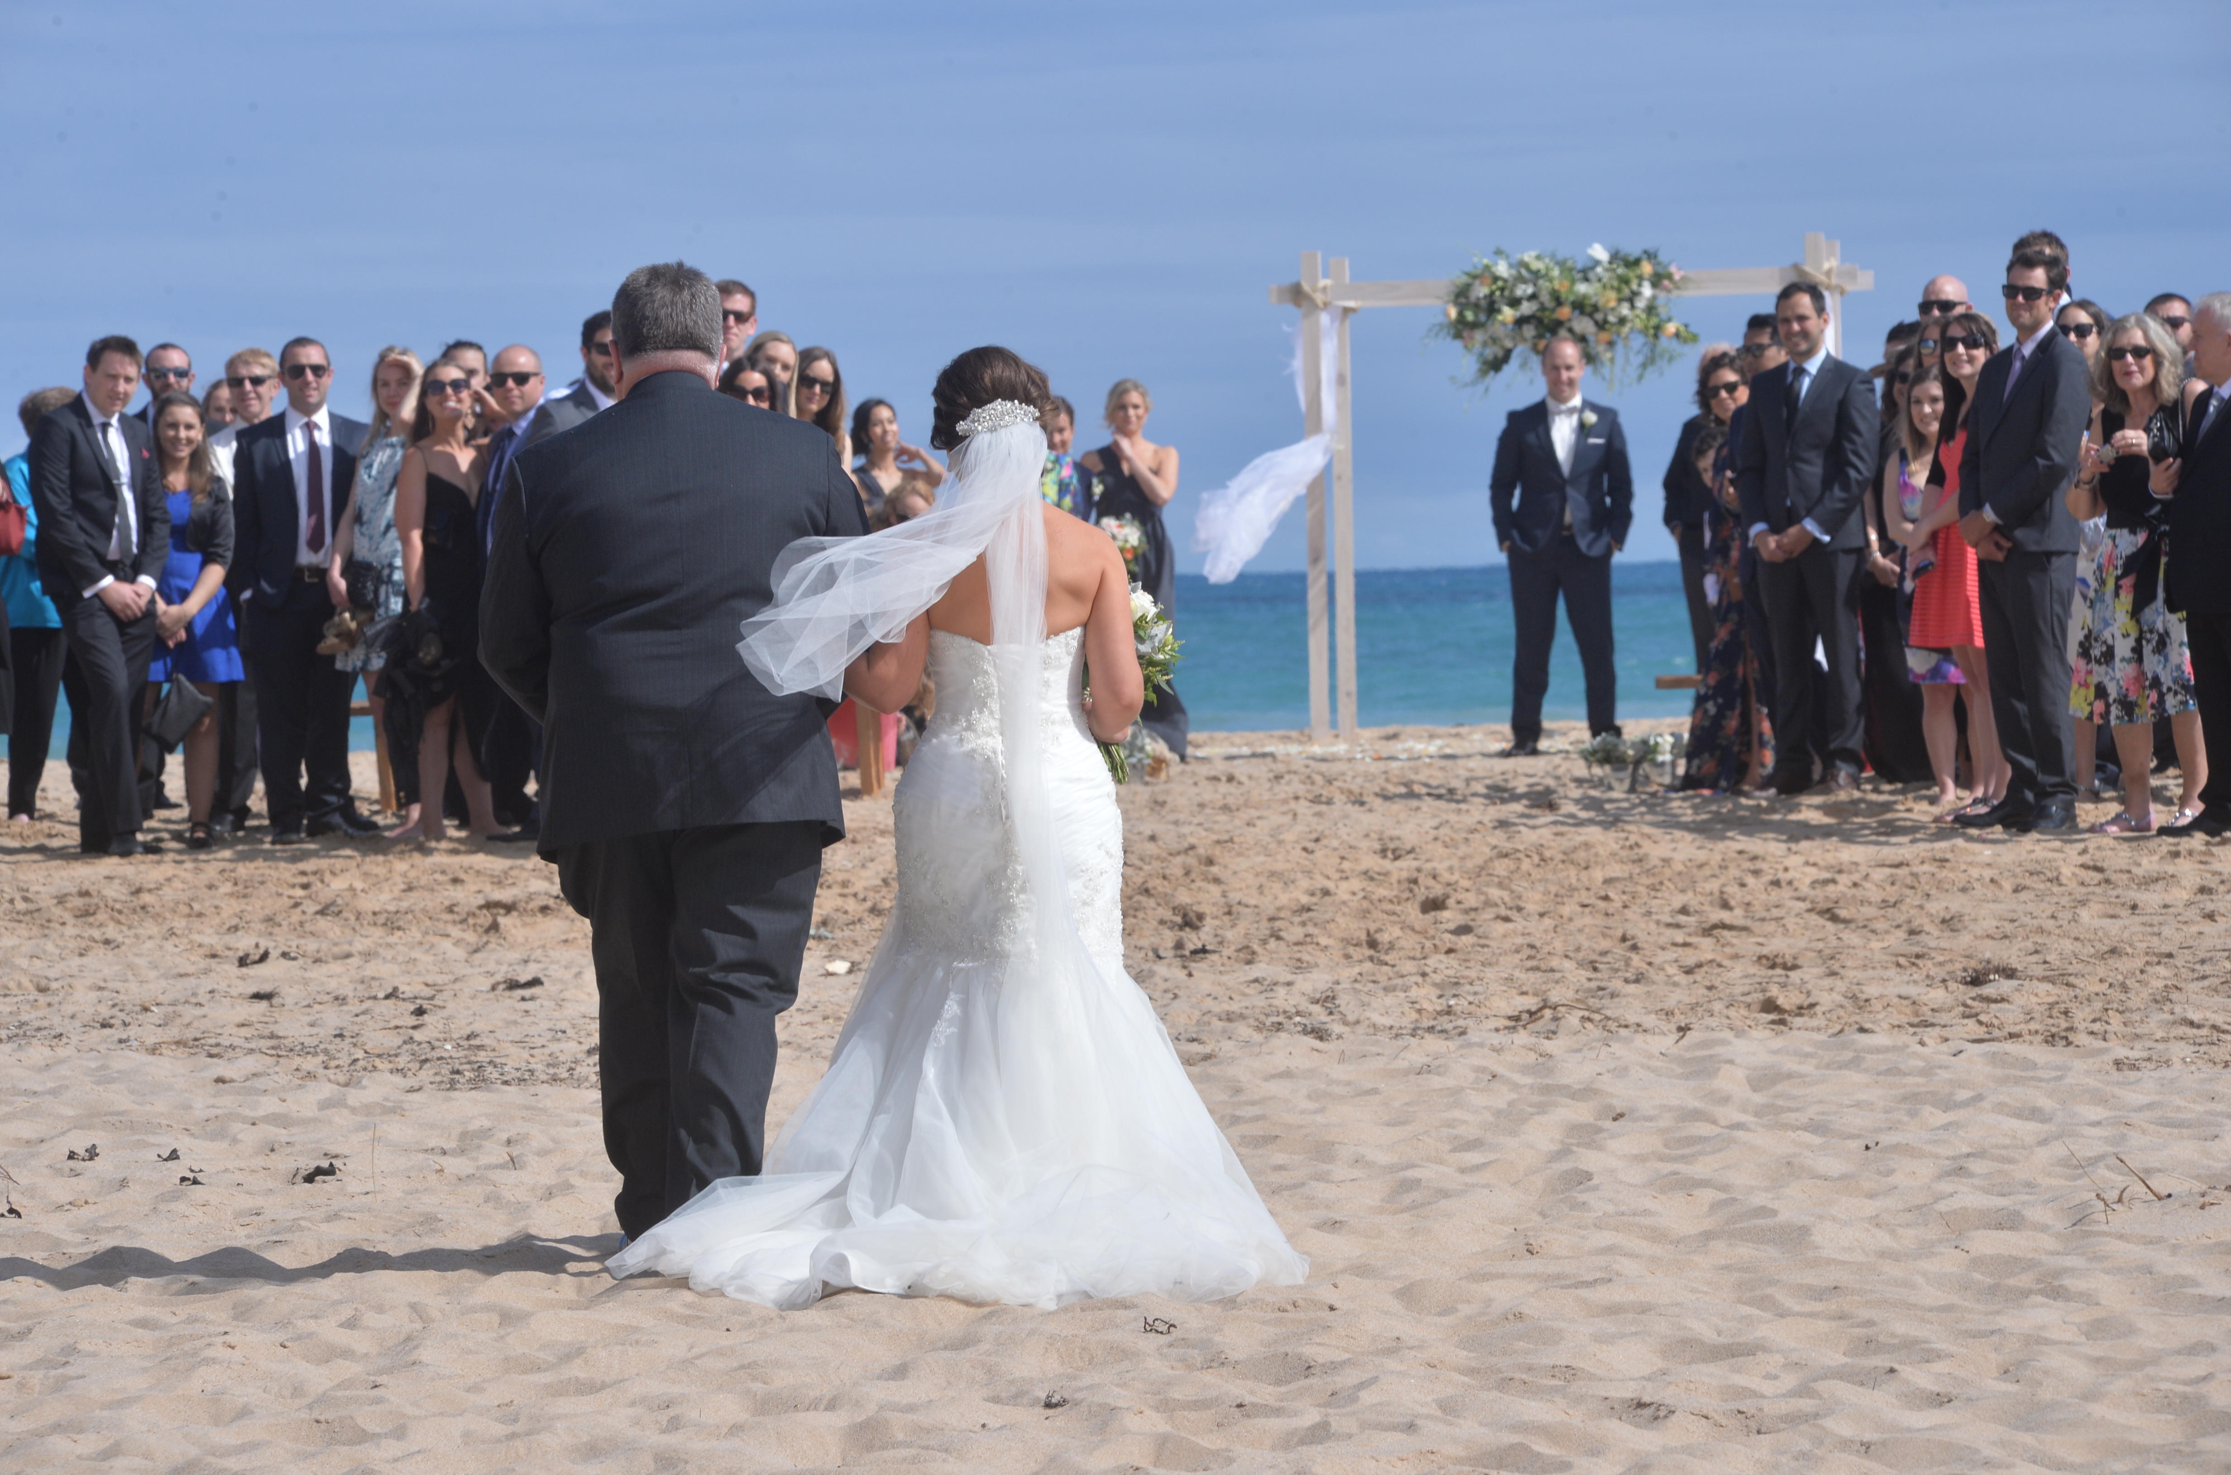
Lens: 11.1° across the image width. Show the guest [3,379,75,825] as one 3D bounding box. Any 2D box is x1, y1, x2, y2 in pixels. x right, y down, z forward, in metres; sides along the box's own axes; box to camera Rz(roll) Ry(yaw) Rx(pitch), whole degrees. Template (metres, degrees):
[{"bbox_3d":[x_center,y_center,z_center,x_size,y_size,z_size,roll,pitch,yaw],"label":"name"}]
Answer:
[{"bbox_3d":[-4.180,-0.518,44.500,0.440,1.670,0.330,-1,1,23],"label":"guest"}]

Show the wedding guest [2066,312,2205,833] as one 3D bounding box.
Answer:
[{"bbox_3d":[3.281,-0.530,36.900,0.460,1.670,0.370,-1,1,22],"label":"wedding guest"}]

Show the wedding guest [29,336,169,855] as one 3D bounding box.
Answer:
[{"bbox_3d":[-3.571,-0.401,40.300,0.520,1.590,0.360,-2,1,-32],"label":"wedding guest"}]

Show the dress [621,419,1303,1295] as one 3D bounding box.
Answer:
[{"bbox_3d":[-0.285,0.190,20.750,1.230,1.590,1.350,-1,1,4],"label":"dress"}]

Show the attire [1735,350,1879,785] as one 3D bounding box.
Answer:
[{"bbox_3d":[2.509,-0.617,41.600,0.520,1.556,0.340,-1,1,28],"label":"attire"}]

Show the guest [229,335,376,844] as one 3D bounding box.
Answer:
[{"bbox_3d":[-2.881,-0.525,40.600,0.530,1.797,0.340,-1,1,-15],"label":"guest"}]

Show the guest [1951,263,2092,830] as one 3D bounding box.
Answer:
[{"bbox_3d":[2.856,-0.621,36.000,0.500,1.839,0.360,0,1,42],"label":"guest"}]

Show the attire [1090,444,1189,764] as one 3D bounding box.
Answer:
[{"bbox_3d":[0.089,-0.608,50.900,0.460,1.420,0.420,-2,1,0],"label":"attire"}]

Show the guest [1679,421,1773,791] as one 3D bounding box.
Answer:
[{"bbox_3d":[2.208,-0.488,41.400,0.420,1.380,0.360,-1,1,15],"label":"guest"}]

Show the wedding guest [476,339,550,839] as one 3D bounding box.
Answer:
[{"bbox_3d":[-2.154,-0.523,41.700,0.480,1.790,0.340,-1,1,37],"label":"wedding guest"}]

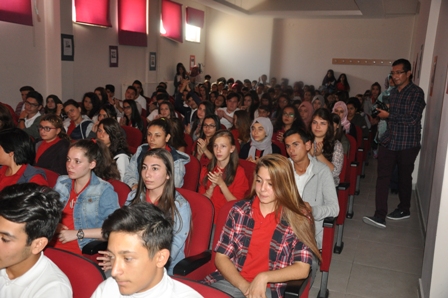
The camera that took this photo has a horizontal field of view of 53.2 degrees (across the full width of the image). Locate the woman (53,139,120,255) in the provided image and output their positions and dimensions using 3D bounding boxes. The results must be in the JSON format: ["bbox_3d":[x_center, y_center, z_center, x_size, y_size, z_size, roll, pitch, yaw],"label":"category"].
[{"bbox_3d":[-0.994,0.534,2.784,0.480,1.150,0.760,7,9,30],"label":"woman"}]

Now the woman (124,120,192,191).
[{"bbox_3d":[-0.617,0.370,3.545,0.500,1.178,0.780,6,9,24],"label":"woman"}]

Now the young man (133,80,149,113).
[{"bbox_3d":[-1.702,-0.613,8.327,0.500,1.297,0.780,7,9,25],"label":"young man"}]

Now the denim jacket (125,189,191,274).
[{"bbox_3d":[-0.414,0.489,2.765,0.473,0.532,0.404,6,12,20],"label":"denim jacket"}]

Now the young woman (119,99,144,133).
[{"bbox_3d":[-1.290,-0.115,6.181,0.473,1.162,0.719,6,12,20],"label":"young woman"}]

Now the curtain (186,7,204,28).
[{"bbox_3d":[-0.768,-3.704,12.665,0.080,0.447,1.170,6,9,20],"label":"curtain"}]

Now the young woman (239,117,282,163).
[{"bbox_3d":[0.308,0.258,4.505,0.492,1.152,0.690,6,12,20],"label":"young woman"}]

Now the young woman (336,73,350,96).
[{"bbox_3d":[3.255,-1.369,12.454,0.414,1.497,0.295,6,12,20],"label":"young woman"}]

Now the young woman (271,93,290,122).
[{"bbox_3d":[0.880,-0.310,7.455,0.473,1.182,0.739,6,12,20],"label":"young woman"}]

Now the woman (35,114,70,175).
[{"bbox_3d":[-1.630,0.290,3.933,0.470,1.150,0.760,7,9,30],"label":"woman"}]

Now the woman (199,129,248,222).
[{"bbox_3d":[-0.085,0.466,3.322,0.460,1.150,0.760,6,9,24],"label":"woman"}]

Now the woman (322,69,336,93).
[{"bbox_3d":[2.871,-1.375,12.308,0.480,1.600,0.320,7,9,25],"label":"woman"}]

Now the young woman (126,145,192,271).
[{"bbox_3d":[-0.486,0.598,2.597,0.480,1.150,0.760,7,9,26],"label":"young woman"}]

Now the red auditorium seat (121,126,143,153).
[{"bbox_3d":[-1.293,0.204,5.281,0.581,0.877,0.591,6,12,20],"label":"red auditorium seat"}]

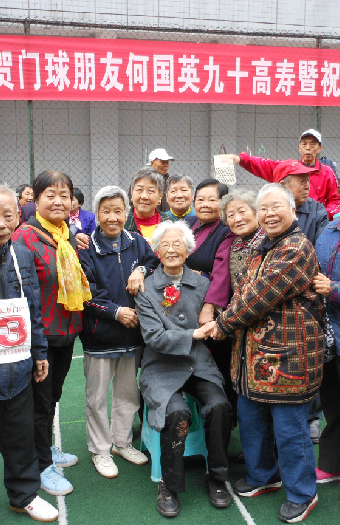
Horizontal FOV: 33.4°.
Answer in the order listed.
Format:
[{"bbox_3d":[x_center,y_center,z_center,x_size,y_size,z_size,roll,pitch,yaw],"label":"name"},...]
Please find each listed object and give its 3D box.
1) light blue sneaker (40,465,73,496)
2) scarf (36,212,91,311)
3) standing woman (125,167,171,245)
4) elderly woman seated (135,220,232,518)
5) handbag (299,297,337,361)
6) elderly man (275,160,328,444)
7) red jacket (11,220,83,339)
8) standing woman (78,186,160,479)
[{"bbox_3d":[-0.588,1.053,2.820,0.250,0.115,0.095,8,11,43],"label":"light blue sneaker"},{"bbox_3d":[-0.506,-0.014,2.690,0.240,0.470,0.220,-4,9,-28],"label":"scarf"},{"bbox_3d":[-0.139,0.243,3.372,0.500,1.600,0.320,-1,10,-5],"label":"standing woman"},{"bbox_3d":[0.047,0.489,2.847,0.440,1.295,0.620,-3,10,-14],"label":"elderly woman seated"},{"bbox_3d":[0.706,0.348,2.741,0.120,0.295,0.220,10,14,44],"label":"handbag"},{"bbox_3d":[0.762,0.240,3.243,0.470,1.610,0.330,-6,10,-35],"label":"elderly man"},{"bbox_3d":[-0.616,0.074,2.800,0.460,0.600,0.290,-4,9,-28],"label":"red jacket"},{"bbox_3d":[-0.279,0.359,3.006,0.460,1.500,0.370,-3,10,-16],"label":"standing woman"}]

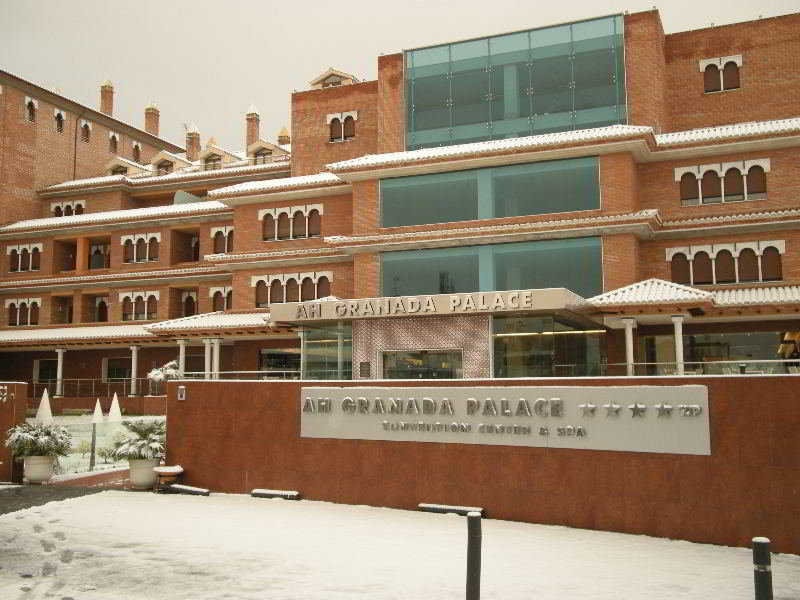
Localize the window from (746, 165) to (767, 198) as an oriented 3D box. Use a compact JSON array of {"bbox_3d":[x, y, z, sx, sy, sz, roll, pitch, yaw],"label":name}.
[{"bbox_3d":[13.998,-4.573,33.517,0.731,1.418,0.180,-3,-8,21],"label":"window"}]

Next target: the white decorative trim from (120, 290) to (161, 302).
[{"bbox_3d":[-14.034,-0.185,46.278,2.715,0.479,0.200,-3,-7,22],"label":"white decorative trim"}]

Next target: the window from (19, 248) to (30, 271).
[{"bbox_3d":[-21.696,-2.314,49.645,0.740,1.360,0.200,-3,-7,21],"label":"window"}]

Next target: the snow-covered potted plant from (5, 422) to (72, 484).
[{"bbox_3d":[-6.511,2.756,15.400,1.200,1.100,1.150,-3,-7,25],"label":"snow-covered potted plant"}]

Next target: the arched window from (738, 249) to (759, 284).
[{"bbox_3d":[13.572,-1.339,33.283,0.743,1.370,0.180,-3,-8,21],"label":"arched window"}]

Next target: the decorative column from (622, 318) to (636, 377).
[{"bbox_3d":[8.444,1.969,31.397,0.380,2.553,0.380,-3,-8,21],"label":"decorative column"}]

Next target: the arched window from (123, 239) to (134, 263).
[{"bbox_3d":[-14.753,-2.614,46.878,0.729,1.386,0.250,-3,-7,22],"label":"arched window"}]

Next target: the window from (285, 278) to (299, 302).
[{"bbox_3d":[-4.895,-0.399,39.506,0.705,1.169,0.250,-3,-7,22],"label":"window"}]

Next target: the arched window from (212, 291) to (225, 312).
[{"bbox_3d":[-9.491,0.155,44.703,0.720,1.315,0.150,-3,-7,22],"label":"arched window"}]

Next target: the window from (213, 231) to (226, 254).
[{"bbox_3d":[-9.439,-2.940,45.015,0.740,1.370,0.200,-3,-7,21],"label":"window"}]

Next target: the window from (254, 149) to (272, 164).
[{"bbox_3d":[-8.100,-8.501,51.091,1.150,1.060,0.250,-3,-7,21],"label":"window"}]

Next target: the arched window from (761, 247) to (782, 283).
[{"bbox_3d":[14.161,-1.337,32.552,0.740,1.360,0.200,-3,-7,21],"label":"arched window"}]

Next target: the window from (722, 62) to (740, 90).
[{"bbox_3d":[15.153,-10.223,39.029,0.740,1.370,0.200,-3,-7,21],"label":"window"}]

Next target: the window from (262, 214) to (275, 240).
[{"bbox_3d":[-6.124,-3.397,40.311,0.675,1.308,0.250,-3,-7,22],"label":"window"}]

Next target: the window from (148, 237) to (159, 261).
[{"bbox_3d":[-13.474,-2.766,47.047,0.726,1.355,0.180,-3,-8,21],"label":"window"}]

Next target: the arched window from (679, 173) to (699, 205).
[{"bbox_3d":[11.318,-4.288,33.384,0.681,1.344,0.250,-3,-7,22],"label":"arched window"}]

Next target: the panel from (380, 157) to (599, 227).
[{"bbox_3d":[3.434,-4.308,34.725,9.260,2.065,0.120,-3,-7,22],"label":"panel"}]

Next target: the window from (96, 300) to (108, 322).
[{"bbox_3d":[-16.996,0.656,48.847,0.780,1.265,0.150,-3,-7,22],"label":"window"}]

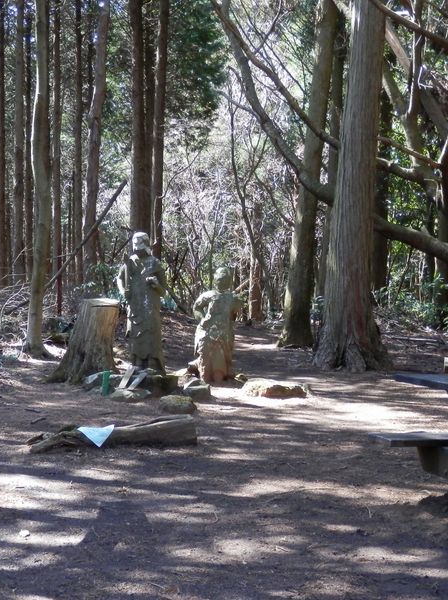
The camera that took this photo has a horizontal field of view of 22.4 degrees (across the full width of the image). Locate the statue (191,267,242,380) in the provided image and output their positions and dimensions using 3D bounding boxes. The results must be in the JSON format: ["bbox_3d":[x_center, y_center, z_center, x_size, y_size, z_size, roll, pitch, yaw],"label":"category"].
[{"bbox_3d":[-0.080,0.285,13.600,0.570,1.370,0.420,1,0,-7],"label":"statue"}]

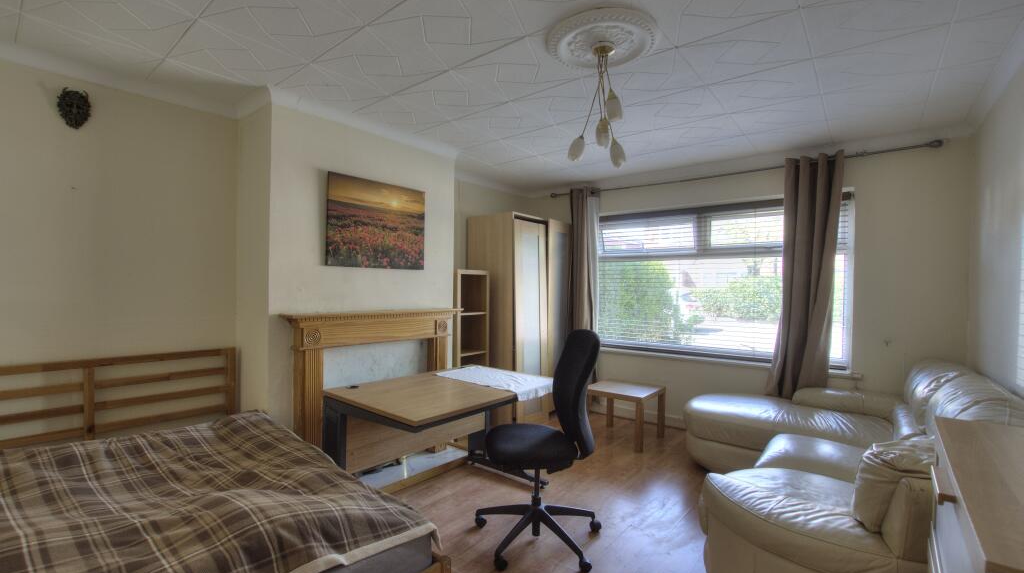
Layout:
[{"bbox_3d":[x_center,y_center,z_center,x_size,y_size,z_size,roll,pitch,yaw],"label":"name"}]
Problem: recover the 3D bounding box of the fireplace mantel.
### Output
[{"bbox_3d":[-0.894,0.720,2.975,0.200,1.090,1.307,1,0,41],"label":"fireplace mantel"}]

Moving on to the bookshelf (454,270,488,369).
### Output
[{"bbox_3d":[-0.493,0.571,4.183,0.285,1.457,0.405,1,0,41],"label":"bookshelf"}]

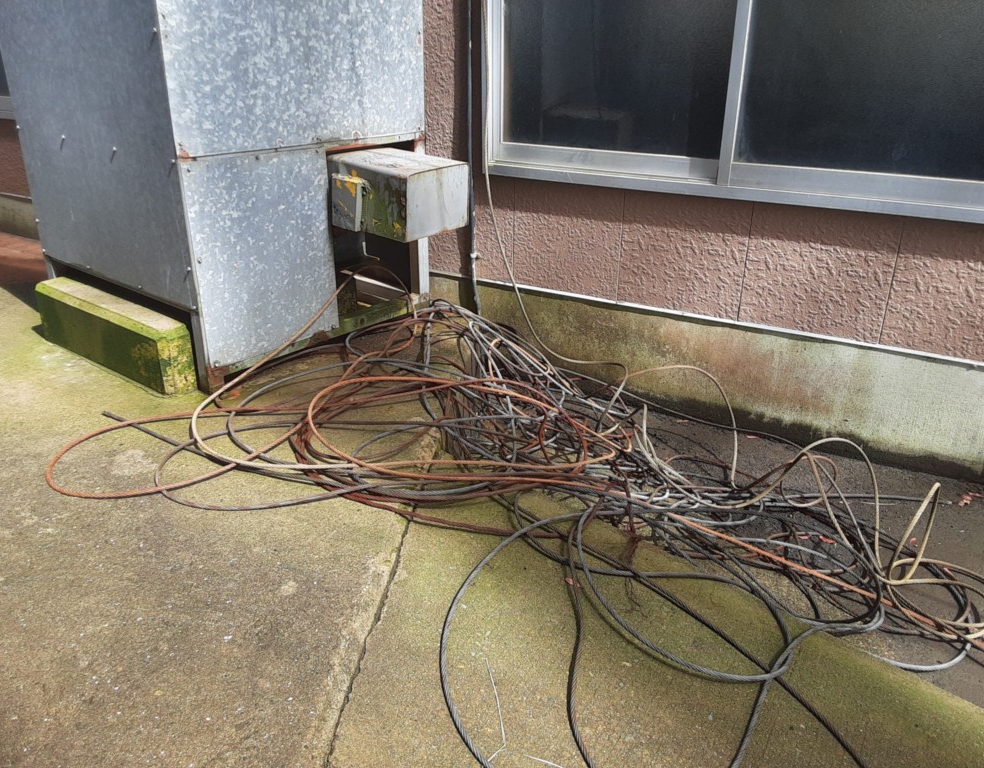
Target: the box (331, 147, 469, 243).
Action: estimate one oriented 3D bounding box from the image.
[{"bbox_3d":[-0.326,-0.668,2.790,0.382,0.217,0.303,21,32,34],"label":"box"}]

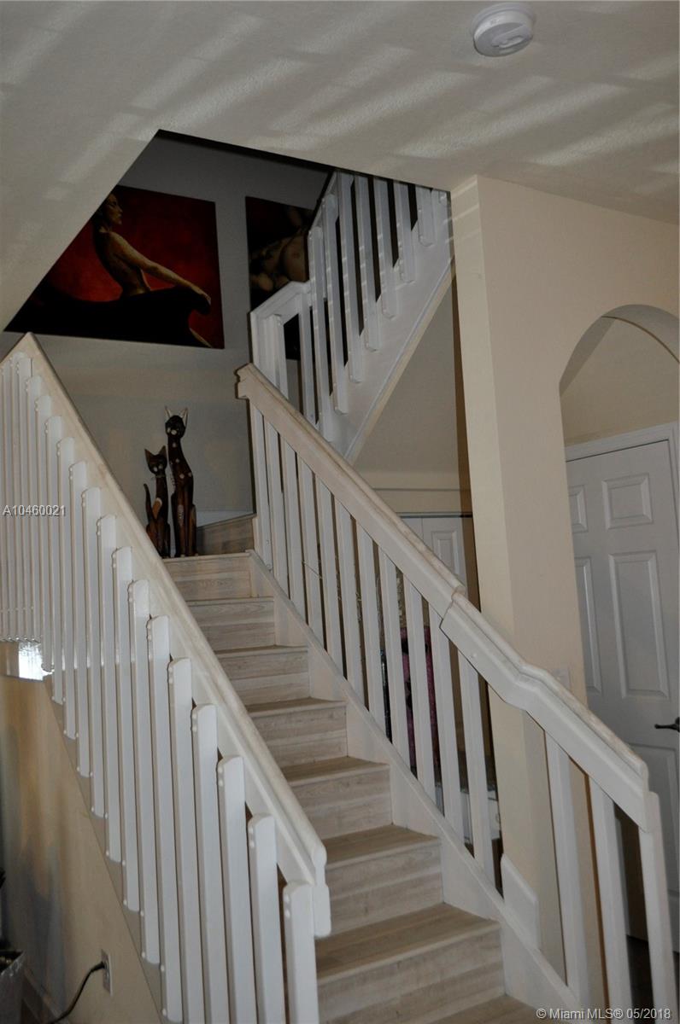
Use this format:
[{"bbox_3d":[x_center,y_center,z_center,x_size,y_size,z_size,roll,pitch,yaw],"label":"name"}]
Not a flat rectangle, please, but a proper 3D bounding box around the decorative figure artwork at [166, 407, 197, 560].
[{"bbox_3d":[-0.795,-0.130,4.717,0.120,0.806,0.135,-5,-5,8],"label":"decorative figure artwork"}]

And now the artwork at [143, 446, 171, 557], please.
[{"bbox_3d":[-0.900,-0.026,4.639,0.110,0.601,0.125,-1,-6,-32],"label":"artwork"}]

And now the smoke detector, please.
[{"bbox_3d":[0.351,-1.030,2.012,0.133,0.041,0.133,-4,-5,0],"label":"smoke detector"}]

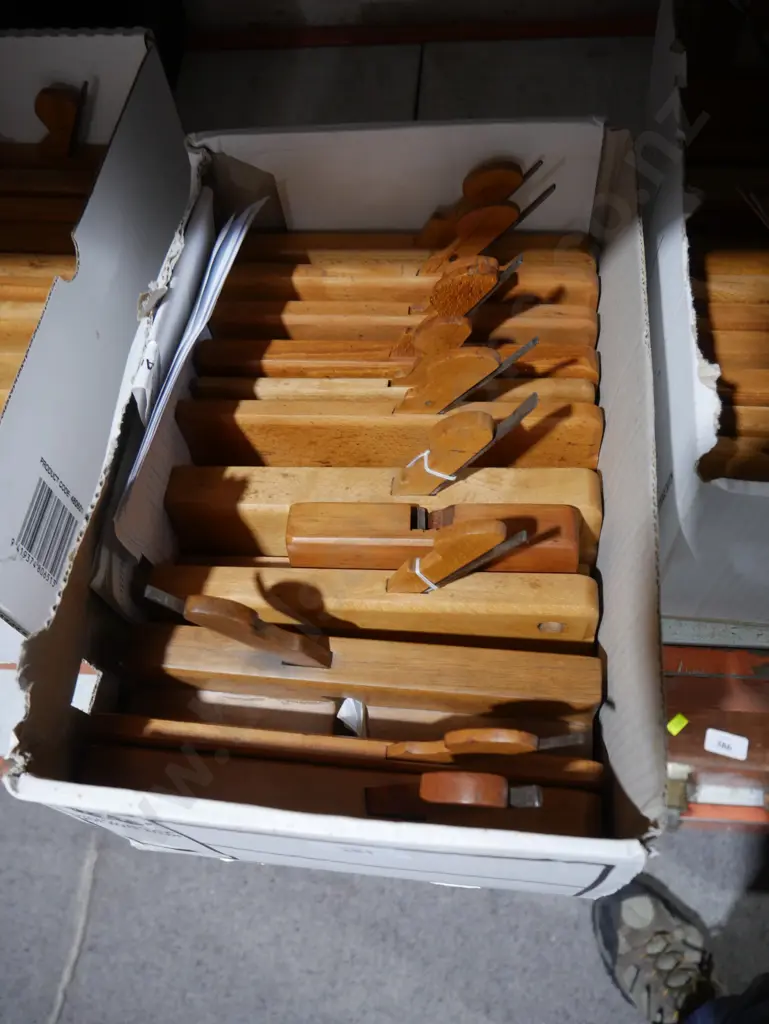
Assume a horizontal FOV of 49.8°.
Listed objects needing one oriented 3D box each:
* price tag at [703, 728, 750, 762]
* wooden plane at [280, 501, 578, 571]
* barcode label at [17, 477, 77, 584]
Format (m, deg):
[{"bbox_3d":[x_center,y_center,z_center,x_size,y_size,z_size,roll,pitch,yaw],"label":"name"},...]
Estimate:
[{"bbox_3d":[0.340,0.231,0.824,0.039,0.001,0.023,13,64,12],"label":"price tag"},{"bbox_3d":[0.026,0.021,0.463,0.156,0.048,0.028,1,54,6],"label":"wooden plane"},{"bbox_3d":[-0.181,0.012,0.446,0.001,0.050,0.043,3,62,7],"label":"barcode label"}]

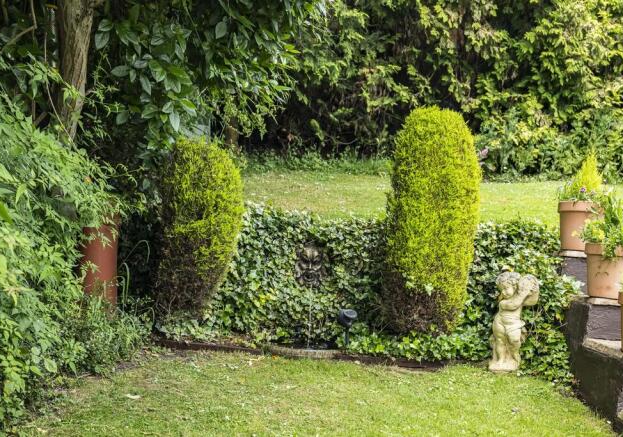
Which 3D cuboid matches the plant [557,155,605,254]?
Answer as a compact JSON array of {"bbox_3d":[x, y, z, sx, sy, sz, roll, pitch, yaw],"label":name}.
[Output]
[{"bbox_3d":[1.793,-0.113,4.250,0.296,0.652,0.296,3,5,0],"label":"plant"}]

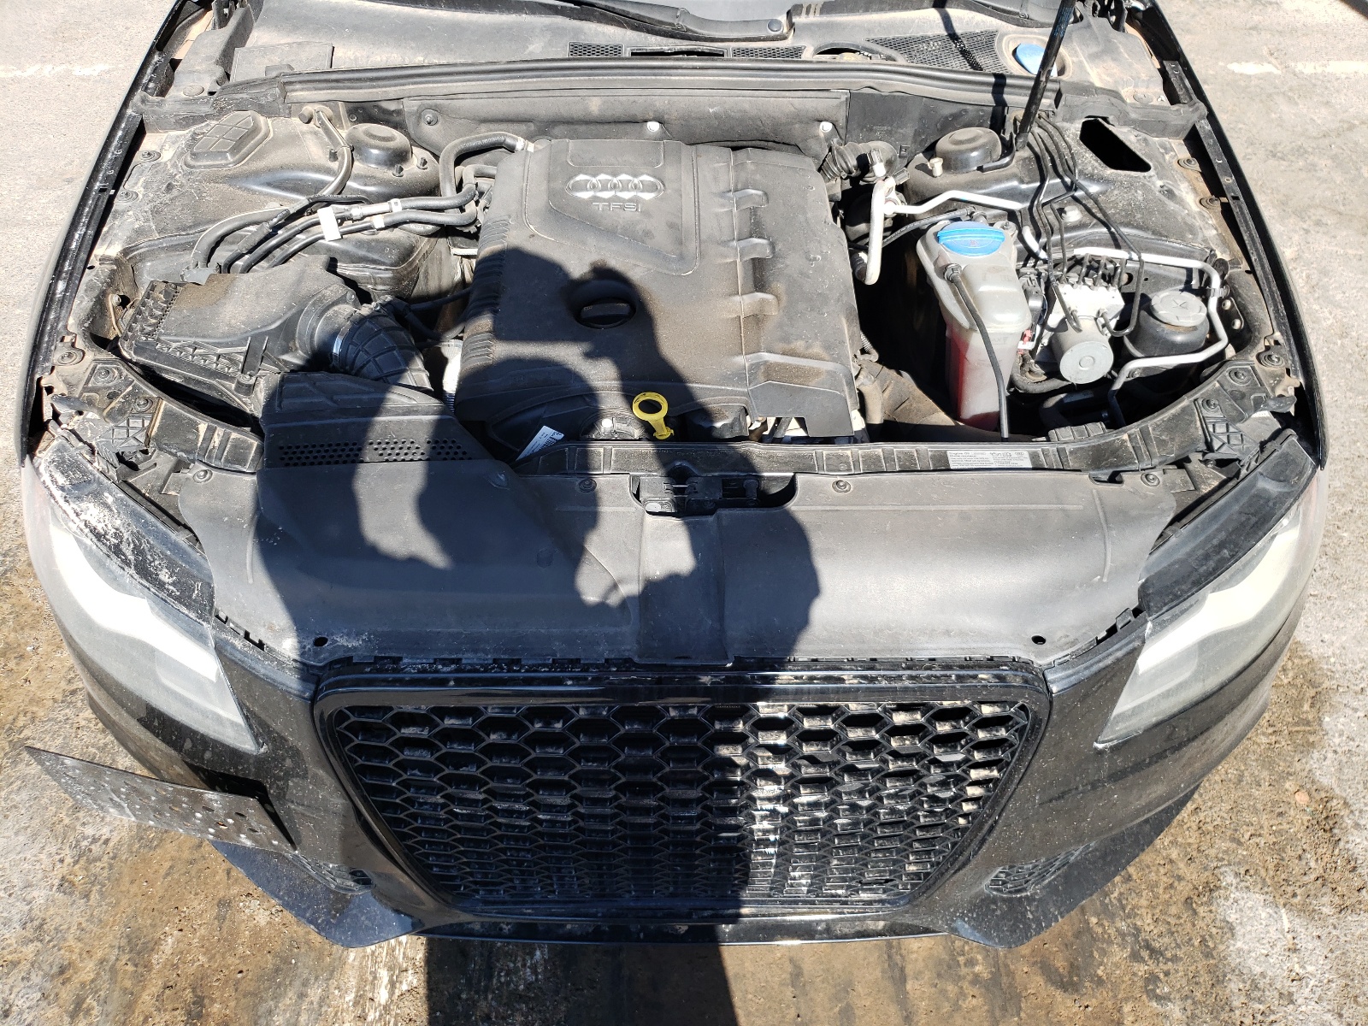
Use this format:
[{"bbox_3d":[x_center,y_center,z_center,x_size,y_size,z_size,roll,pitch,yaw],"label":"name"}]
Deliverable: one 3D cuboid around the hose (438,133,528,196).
[{"bbox_3d":[-0.310,-0.541,1.609,0.130,0.075,0.070,0,46,0],"label":"hose"}]

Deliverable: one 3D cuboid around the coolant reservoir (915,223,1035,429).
[{"bbox_3d":[0.413,-0.269,1.496,0.150,0.280,0.150,0,46,0],"label":"coolant reservoir"}]

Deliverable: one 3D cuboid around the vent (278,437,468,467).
[{"bbox_3d":[-0.372,-0.072,1.220,0.225,0.015,0.038,-1,53,-1],"label":"vent"}]

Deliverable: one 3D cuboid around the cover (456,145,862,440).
[{"bbox_3d":[-0.033,-0.325,1.466,0.520,0.150,0.490,0,54,0],"label":"cover"}]

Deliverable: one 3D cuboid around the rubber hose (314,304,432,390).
[{"bbox_3d":[-0.425,-0.200,1.438,0.150,0.140,0.130,0,46,0],"label":"rubber hose"}]

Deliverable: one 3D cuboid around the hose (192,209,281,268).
[{"bbox_3d":[-0.632,-0.380,1.456,0.115,0.065,0.085,0,46,0],"label":"hose"}]

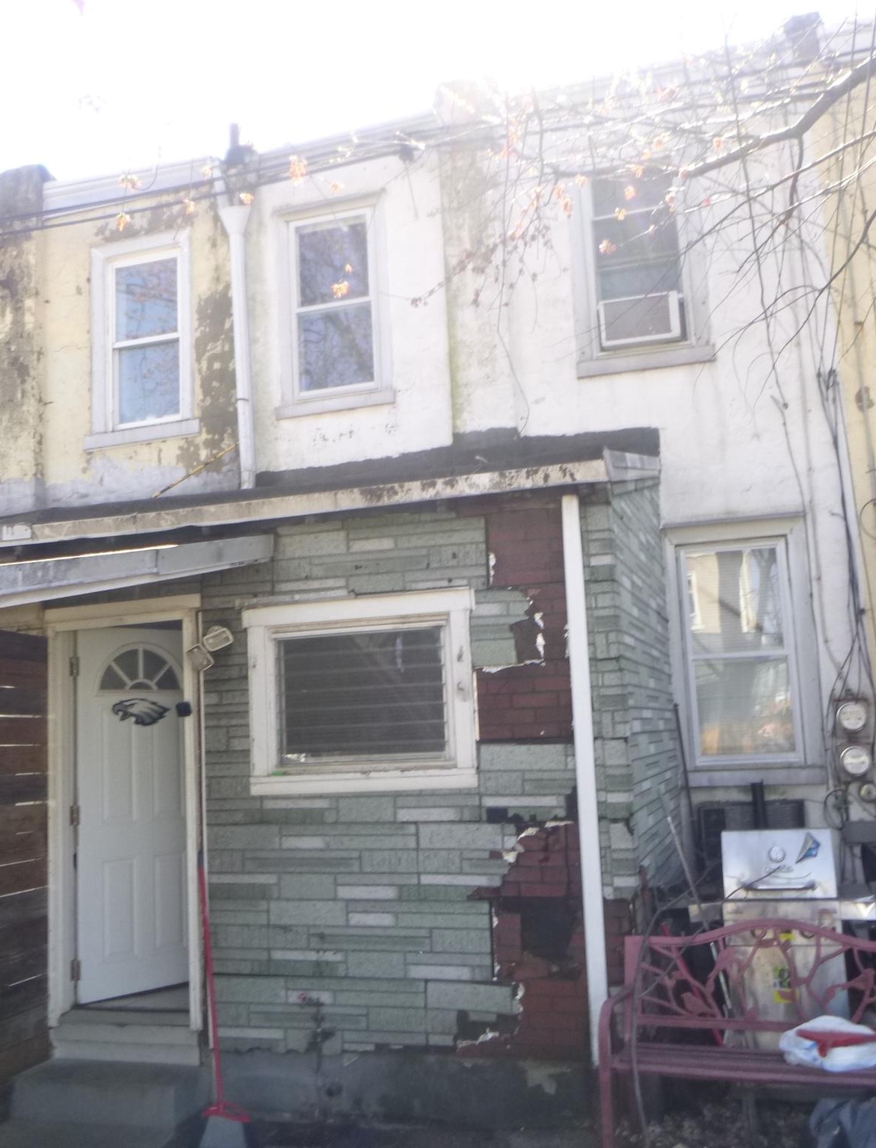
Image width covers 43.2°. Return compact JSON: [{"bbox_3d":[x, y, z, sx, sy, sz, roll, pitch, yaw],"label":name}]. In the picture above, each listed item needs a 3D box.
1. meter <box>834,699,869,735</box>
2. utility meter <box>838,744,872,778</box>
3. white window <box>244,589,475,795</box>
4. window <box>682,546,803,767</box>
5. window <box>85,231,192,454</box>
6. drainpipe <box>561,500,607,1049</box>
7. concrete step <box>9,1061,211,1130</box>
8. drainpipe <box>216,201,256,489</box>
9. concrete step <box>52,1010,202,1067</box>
[{"bbox_3d":[2.712,0.938,7.268,0.205,0.226,0.180,-5,-9,16],"label":"meter"},{"bbox_3d":[2.724,1.221,7.226,0.205,0.213,0.180,-5,-9,16],"label":"utility meter"},{"bbox_3d":[-0.379,0.590,5.381,1.176,0.903,0.120,-6,-9,17],"label":"white window"},{"bbox_3d":[2.103,0.543,7.687,0.711,1.521,0.100,-5,-9,16],"label":"window"},{"bbox_3d":[-2.503,-1.982,9.399,0.984,1.770,0.130,-5,-9,16],"label":"window"},{"bbox_3d":[0.657,0.871,4.925,0.078,2.502,0.064,-5,-9,17],"label":"drainpipe"},{"bbox_3d":[-1.591,2.509,5.354,0.910,0.182,0.320,-6,-9,17],"label":"concrete step"},{"bbox_3d":[-1.450,-1.703,8.158,0.230,2.198,0.160,-6,-9,17],"label":"drainpipe"},{"bbox_3d":[-1.528,2.377,5.679,0.845,0.167,0.290,-5,-9,16],"label":"concrete step"}]

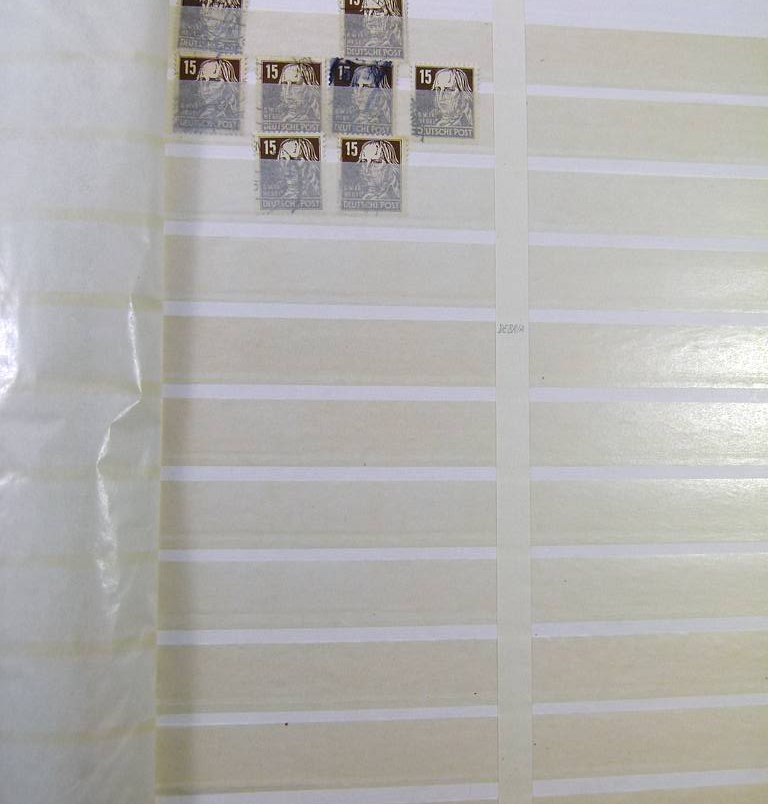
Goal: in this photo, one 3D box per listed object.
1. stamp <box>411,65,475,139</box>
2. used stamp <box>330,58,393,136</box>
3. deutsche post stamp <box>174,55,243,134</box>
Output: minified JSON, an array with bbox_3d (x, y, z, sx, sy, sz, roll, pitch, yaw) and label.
[{"bbox_3d":[0.020,-0.095,0.311,0.021,0.001,0.025,0,87,-7],"label":"stamp"},{"bbox_3d":[-0.006,-0.096,0.308,0.021,0.001,0.025,0,87,-7],"label":"used stamp"},{"bbox_3d":[-0.054,-0.095,0.302,0.021,0.001,0.025,0,87,-7],"label":"deutsche post stamp"}]

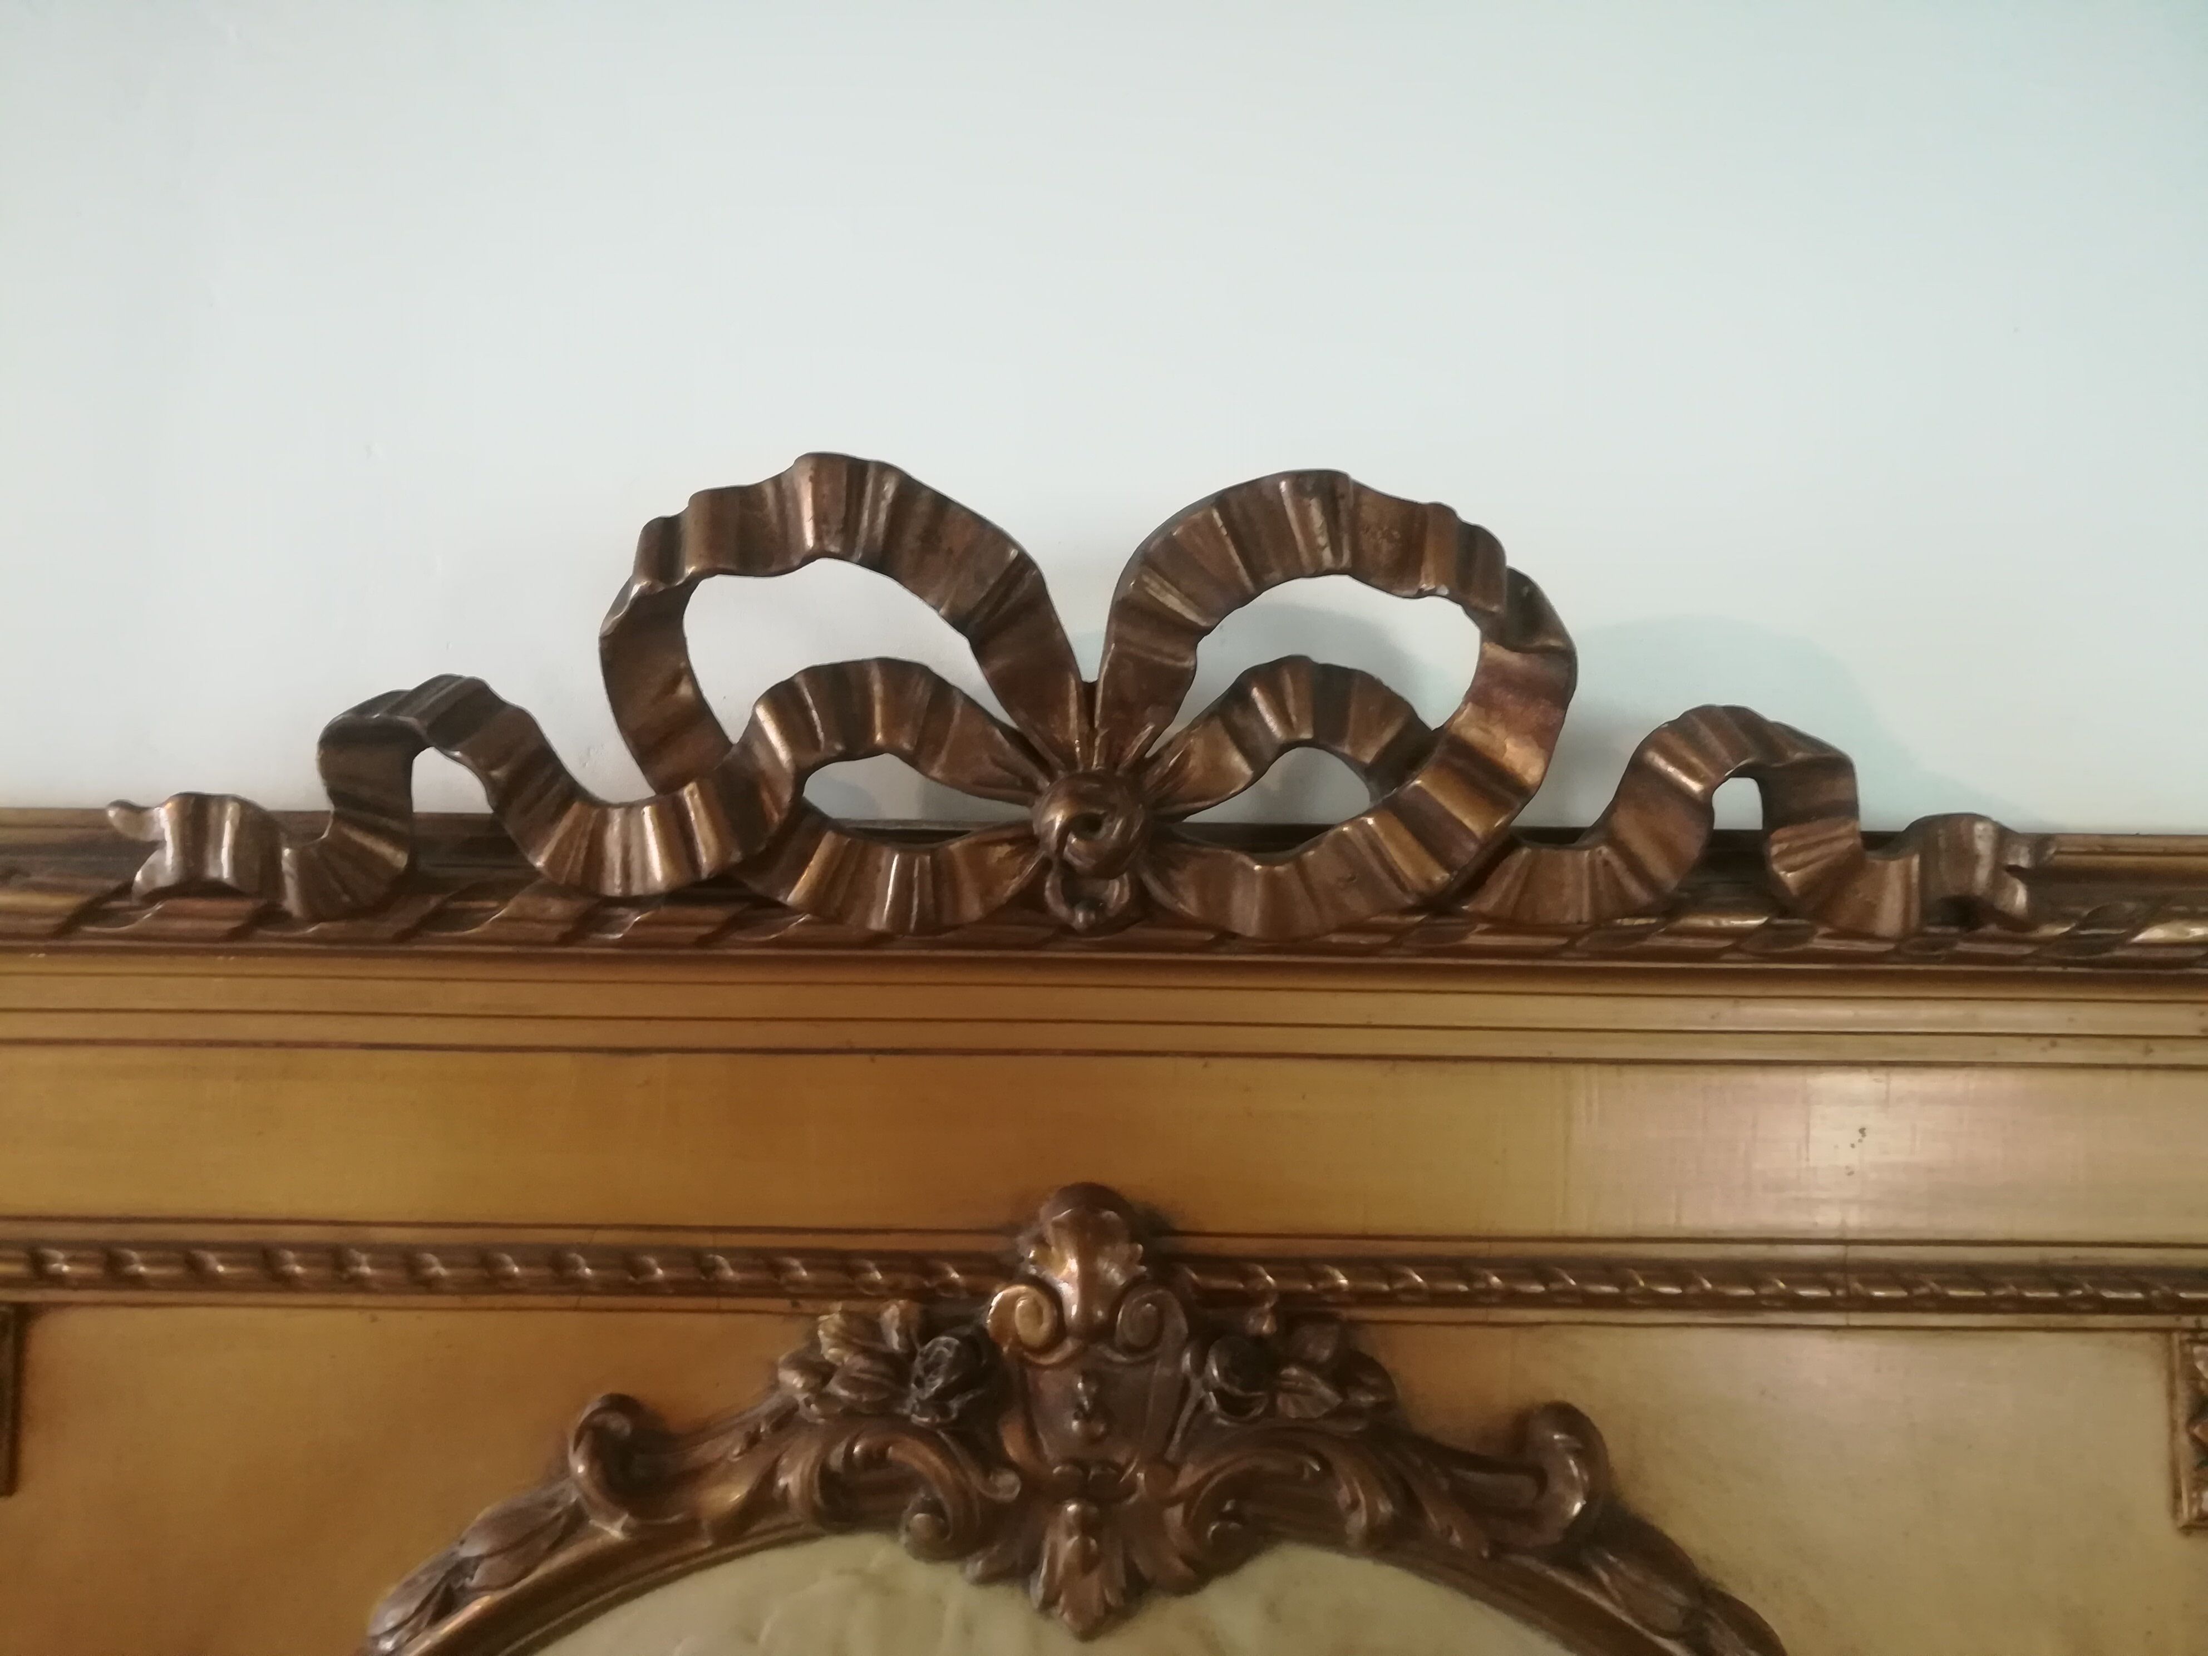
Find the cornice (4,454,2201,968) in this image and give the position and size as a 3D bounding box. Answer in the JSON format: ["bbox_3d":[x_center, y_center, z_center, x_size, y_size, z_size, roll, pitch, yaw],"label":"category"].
[{"bbox_3d":[-0.003,-0.056,0.850,1.190,0.252,0.100,0,-3,1],"label":"cornice"}]

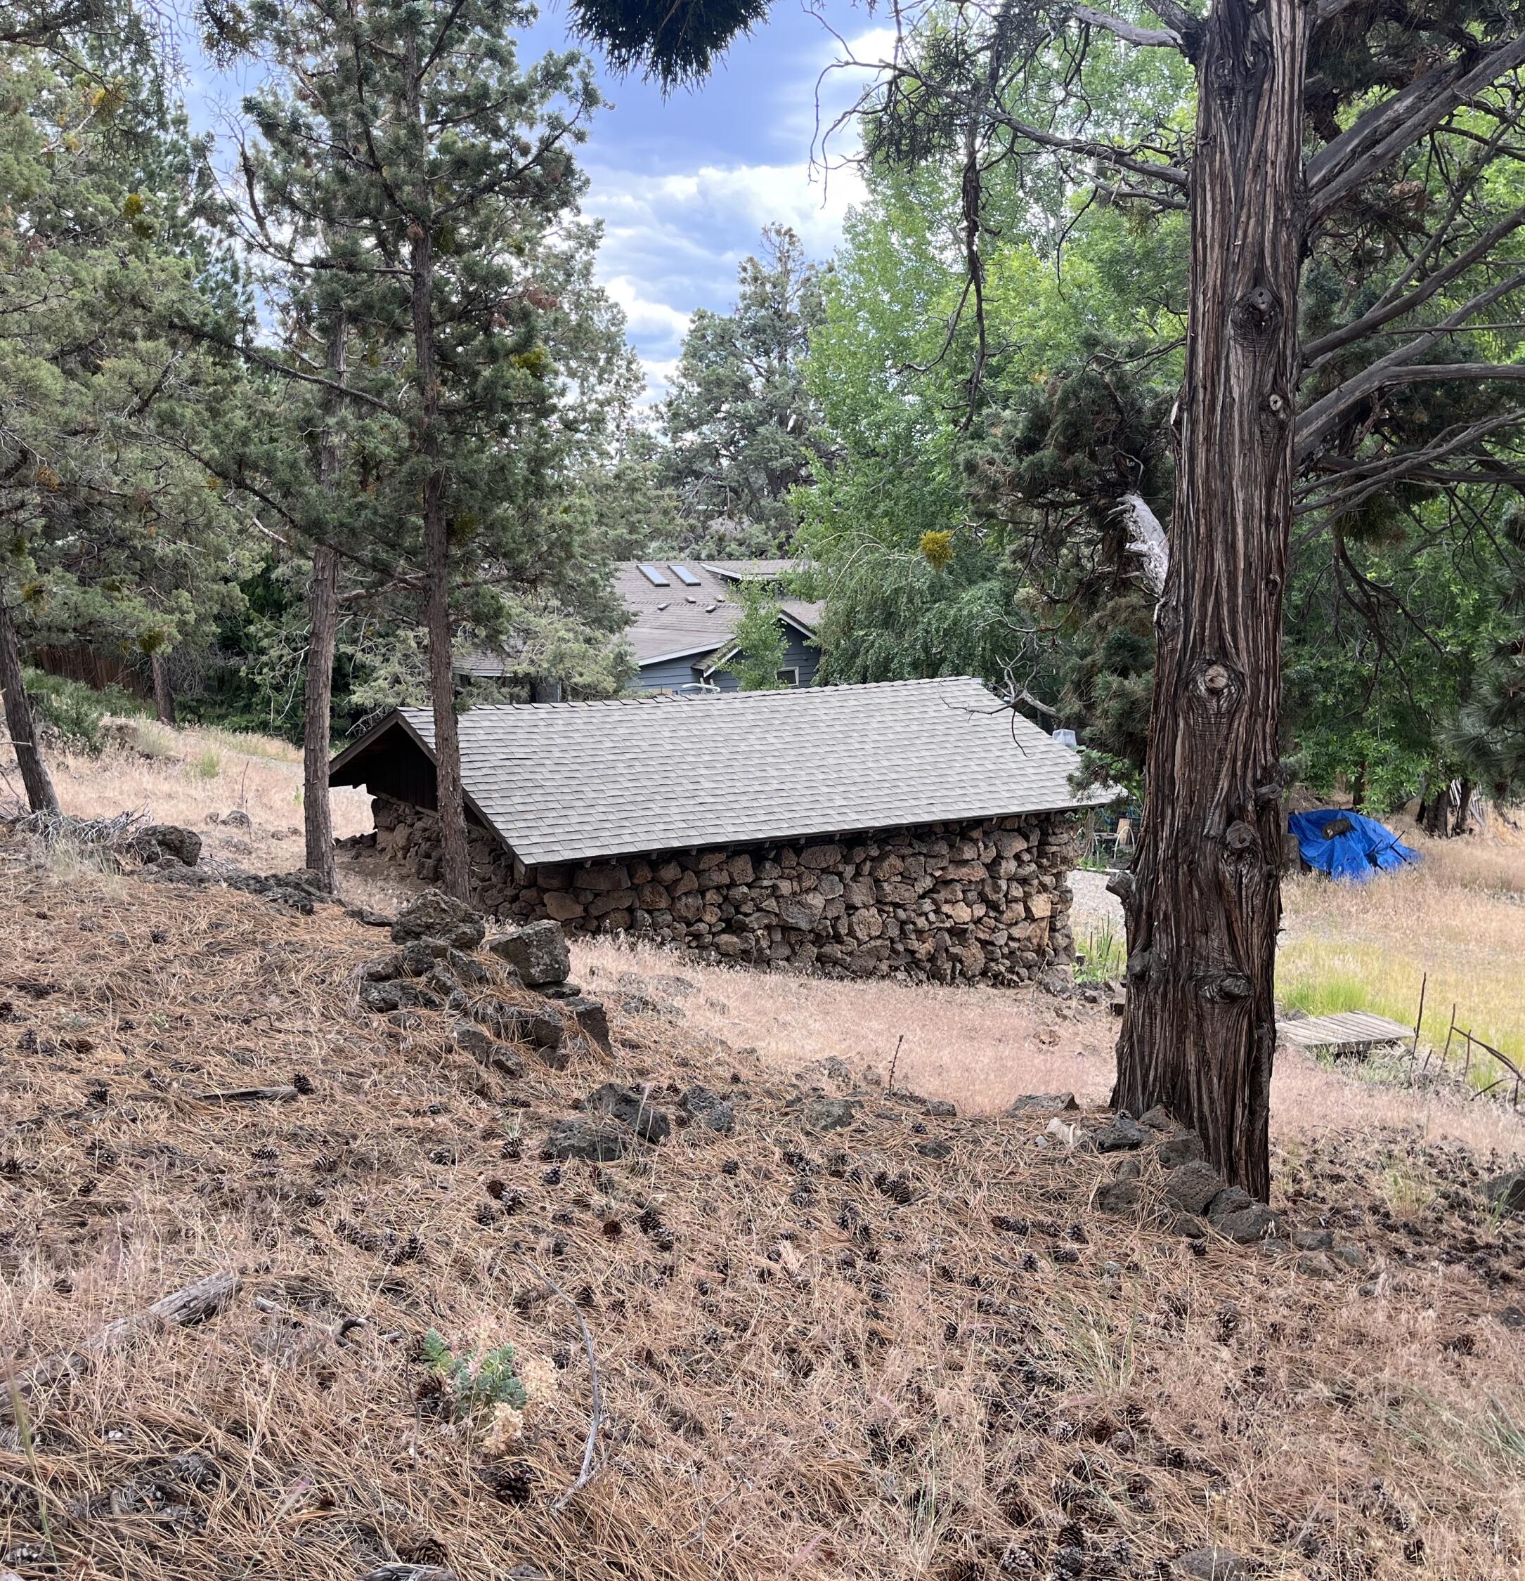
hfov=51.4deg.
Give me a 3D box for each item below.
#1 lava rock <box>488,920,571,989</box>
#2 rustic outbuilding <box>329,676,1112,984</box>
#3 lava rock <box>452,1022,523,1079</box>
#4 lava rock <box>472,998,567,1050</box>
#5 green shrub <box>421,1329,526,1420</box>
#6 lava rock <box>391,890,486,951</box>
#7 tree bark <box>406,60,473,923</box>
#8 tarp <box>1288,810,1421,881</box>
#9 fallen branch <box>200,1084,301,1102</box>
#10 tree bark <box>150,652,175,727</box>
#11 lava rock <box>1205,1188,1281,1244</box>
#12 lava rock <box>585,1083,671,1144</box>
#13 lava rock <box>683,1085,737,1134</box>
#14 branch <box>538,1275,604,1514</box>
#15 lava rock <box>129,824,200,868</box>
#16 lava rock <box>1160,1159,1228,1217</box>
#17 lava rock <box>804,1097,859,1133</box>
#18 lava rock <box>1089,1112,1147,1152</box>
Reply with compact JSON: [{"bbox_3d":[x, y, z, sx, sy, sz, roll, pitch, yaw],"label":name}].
[{"bbox_3d":[-1.119,0.779,7.600,0.360,0.270,0.330,-2,10,-9],"label":"lava rock"},{"bbox_3d":[-0.463,0.547,17.863,7.629,3.330,5.256,-5,11,-35],"label":"rustic outbuilding"},{"bbox_3d":[-1.147,1.081,6.600,0.270,0.180,0.220,-2,10,-10],"label":"lava rock"},{"bbox_3d":[-1.365,1.310,8.900,0.500,0.270,0.380,2,9,0],"label":"lava rock"},{"bbox_3d":[-0.648,1.315,3.550,0.210,0.130,0.180,0,9,-10],"label":"green shrub"},{"bbox_3d":[-2.157,0.868,10.500,0.580,0.360,0.450,2,9,0],"label":"lava rock"},{"bbox_3d":[-2.477,-2.221,12.089,0.250,6.372,0.240,-3,9,-11],"label":"tree bark"},{"bbox_3d":[10.470,0.947,28.000,2.250,1.100,1.700,5,9,21],"label":"tarp"},{"bbox_3d":[-2.180,1.295,6.750,0.450,0.060,0.080,-3,10,-27],"label":"fallen branch"},{"bbox_3d":[-10.616,-1.806,28.000,0.360,1.380,0.360,-4,11,-21],"label":"tree bark"},{"bbox_3d":[1.910,1.697,6.300,0.280,0.140,0.200,5,10,18],"label":"lava rock"},{"bbox_3d":[-0.606,1.461,7.150,0.370,0.240,0.280,2,9,0],"label":"lava rock"},{"bbox_3d":[-0.213,1.251,6.200,0.205,0.140,0.180,0,10,-2],"label":"lava rock"},{"bbox_3d":[-0.445,1.344,3.699,0.136,0.070,1.286,8,2,-10],"label":"branch"},{"bbox_3d":[-4.481,0.415,11.900,0.500,0.290,0.420,-2,10,-21],"label":"lava rock"},{"bbox_3d":[1.649,1.517,6.050,0.250,0.170,0.220,3,10,16],"label":"lava rock"},{"bbox_3d":[0.282,1.322,6.450,0.210,0.110,0.180,0,10,3],"label":"lava rock"},{"bbox_3d":[1.704,1.644,7.600,0.270,0.130,0.190,4,9,13],"label":"lava rock"}]

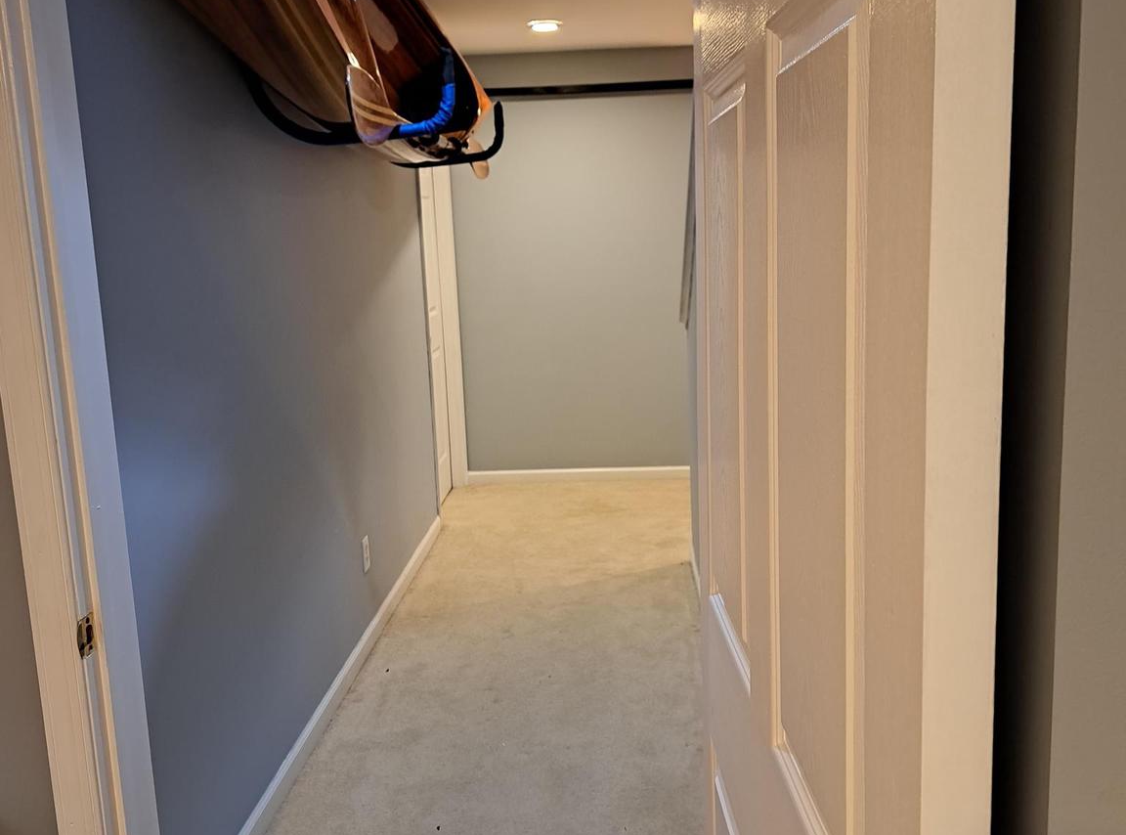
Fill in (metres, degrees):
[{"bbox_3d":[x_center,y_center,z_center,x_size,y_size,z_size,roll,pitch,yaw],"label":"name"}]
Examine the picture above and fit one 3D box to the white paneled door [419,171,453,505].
[{"bbox_3d":[-0.723,-0.521,5.537,0.040,2.030,0.840,-2,10,3],"label":"white paneled door"}]

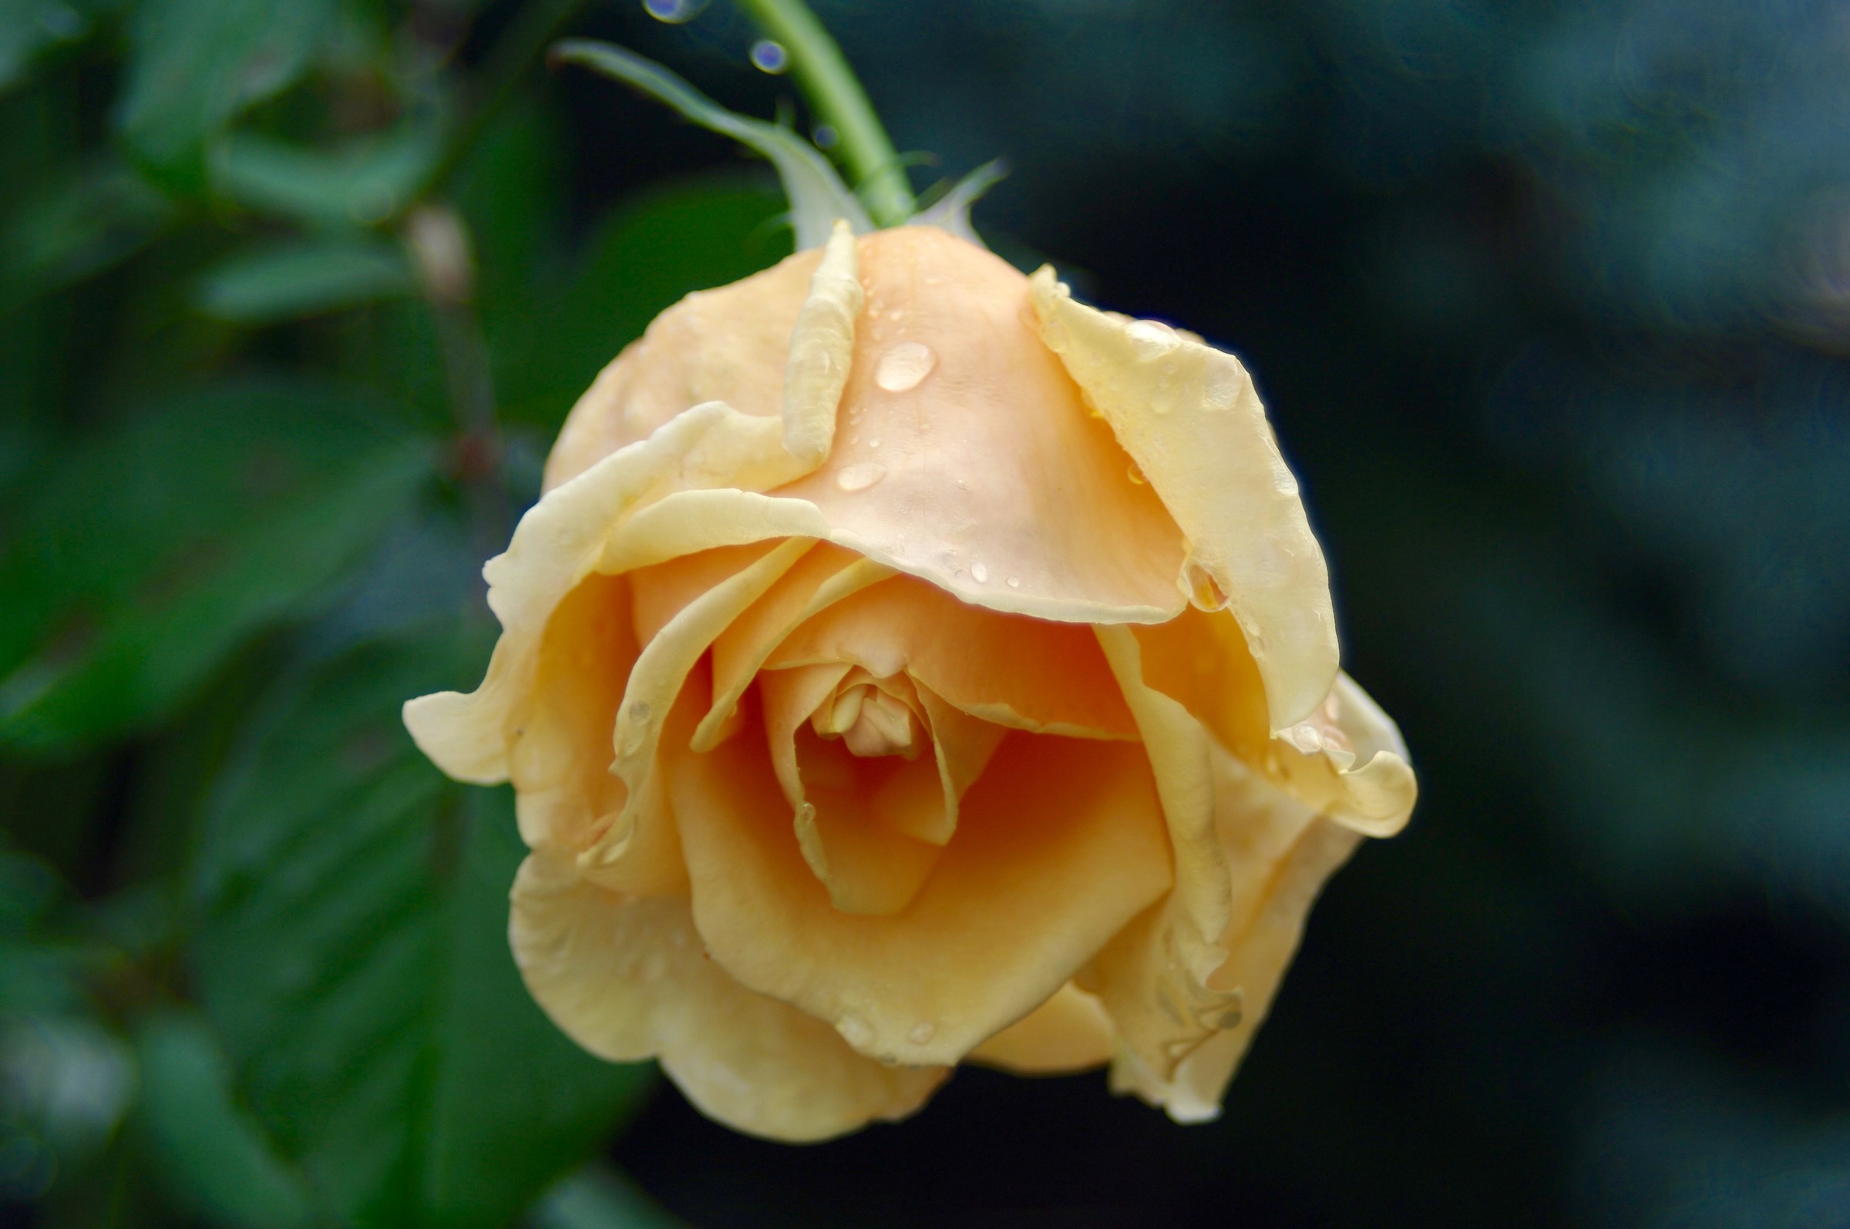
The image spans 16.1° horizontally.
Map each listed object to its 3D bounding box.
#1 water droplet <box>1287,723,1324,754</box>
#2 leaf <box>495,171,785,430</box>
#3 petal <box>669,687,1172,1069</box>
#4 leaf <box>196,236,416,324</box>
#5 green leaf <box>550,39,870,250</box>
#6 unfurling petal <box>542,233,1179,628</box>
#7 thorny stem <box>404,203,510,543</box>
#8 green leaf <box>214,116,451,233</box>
[{"bbox_3d":[0.035,0.011,0.600,0.003,0.003,0.003,0,0,0],"label":"water droplet"},{"bbox_3d":[-0.031,-0.034,0.715,0.034,0.029,0.020,0,0,0],"label":"leaf"},{"bbox_3d":[0.000,0.024,0.592,0.045,0.035,0.032,0,0,0],"label":"petal"},{"bbox_3d":[-0.071,-0.038,0.750,0.025,0.009,0.016,0,0,0],"label":"leaf"},{"bbox_3d":[-0.021,-0.045,0.620,0.030,0.021,0.015,0,0,0],"label":"green leaf"},{"bbox_3d":[-0.005,-0.017,0.598,0.058,0.036,0.036,0,0,0],"label":"unfurling petal"},{"bbox_3d":[-0.053,-0.027,0.740,0.011,0.038,0.011,0,0,0],"label":"thorny stem"},{"bbox_3d":[-0.069,-0.051,0.750,0.026,0.013,0.017,0,0,0],"label":"green leaf"}]

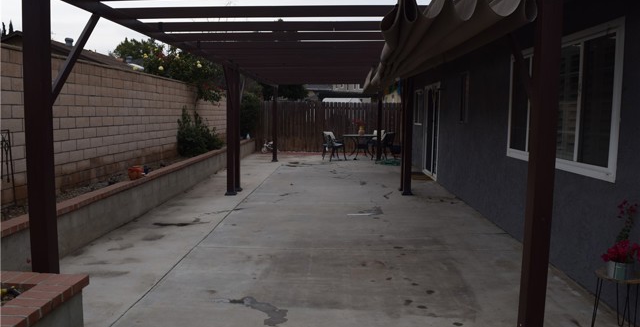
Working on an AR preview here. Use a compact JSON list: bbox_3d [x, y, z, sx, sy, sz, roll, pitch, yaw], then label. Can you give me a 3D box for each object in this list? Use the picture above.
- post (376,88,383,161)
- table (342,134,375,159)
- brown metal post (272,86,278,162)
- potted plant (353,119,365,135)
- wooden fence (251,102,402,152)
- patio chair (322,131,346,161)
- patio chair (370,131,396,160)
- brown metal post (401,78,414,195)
[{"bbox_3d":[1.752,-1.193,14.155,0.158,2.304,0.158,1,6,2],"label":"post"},{"bbox_3d":[1.313,-0.538,15.761,1.100,0.730,1.100,1,6,2],"label":"table"},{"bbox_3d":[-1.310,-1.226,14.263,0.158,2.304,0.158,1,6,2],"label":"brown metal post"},{"bbox_3d":[1.285,-1.188,15.621,0.400,0.520,0.360,1,6,2],"label":"potted plant"},{"bbox_3d":[0.348,-1.345,17.595,5.550,1.830,0.090,1,6,2],"label":"wooden fence"},{"bbox_3d":[0.449,-0.547,14.850,0.620,0.890,0.580,-3,7,-31],"label":"patio chair"},{"bbox_3d":[1.966,-0.557,14.866,0.620,0.890,0.580,4,7,30],"label":"patio chair"},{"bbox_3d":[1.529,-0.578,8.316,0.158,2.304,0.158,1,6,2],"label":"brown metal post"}]

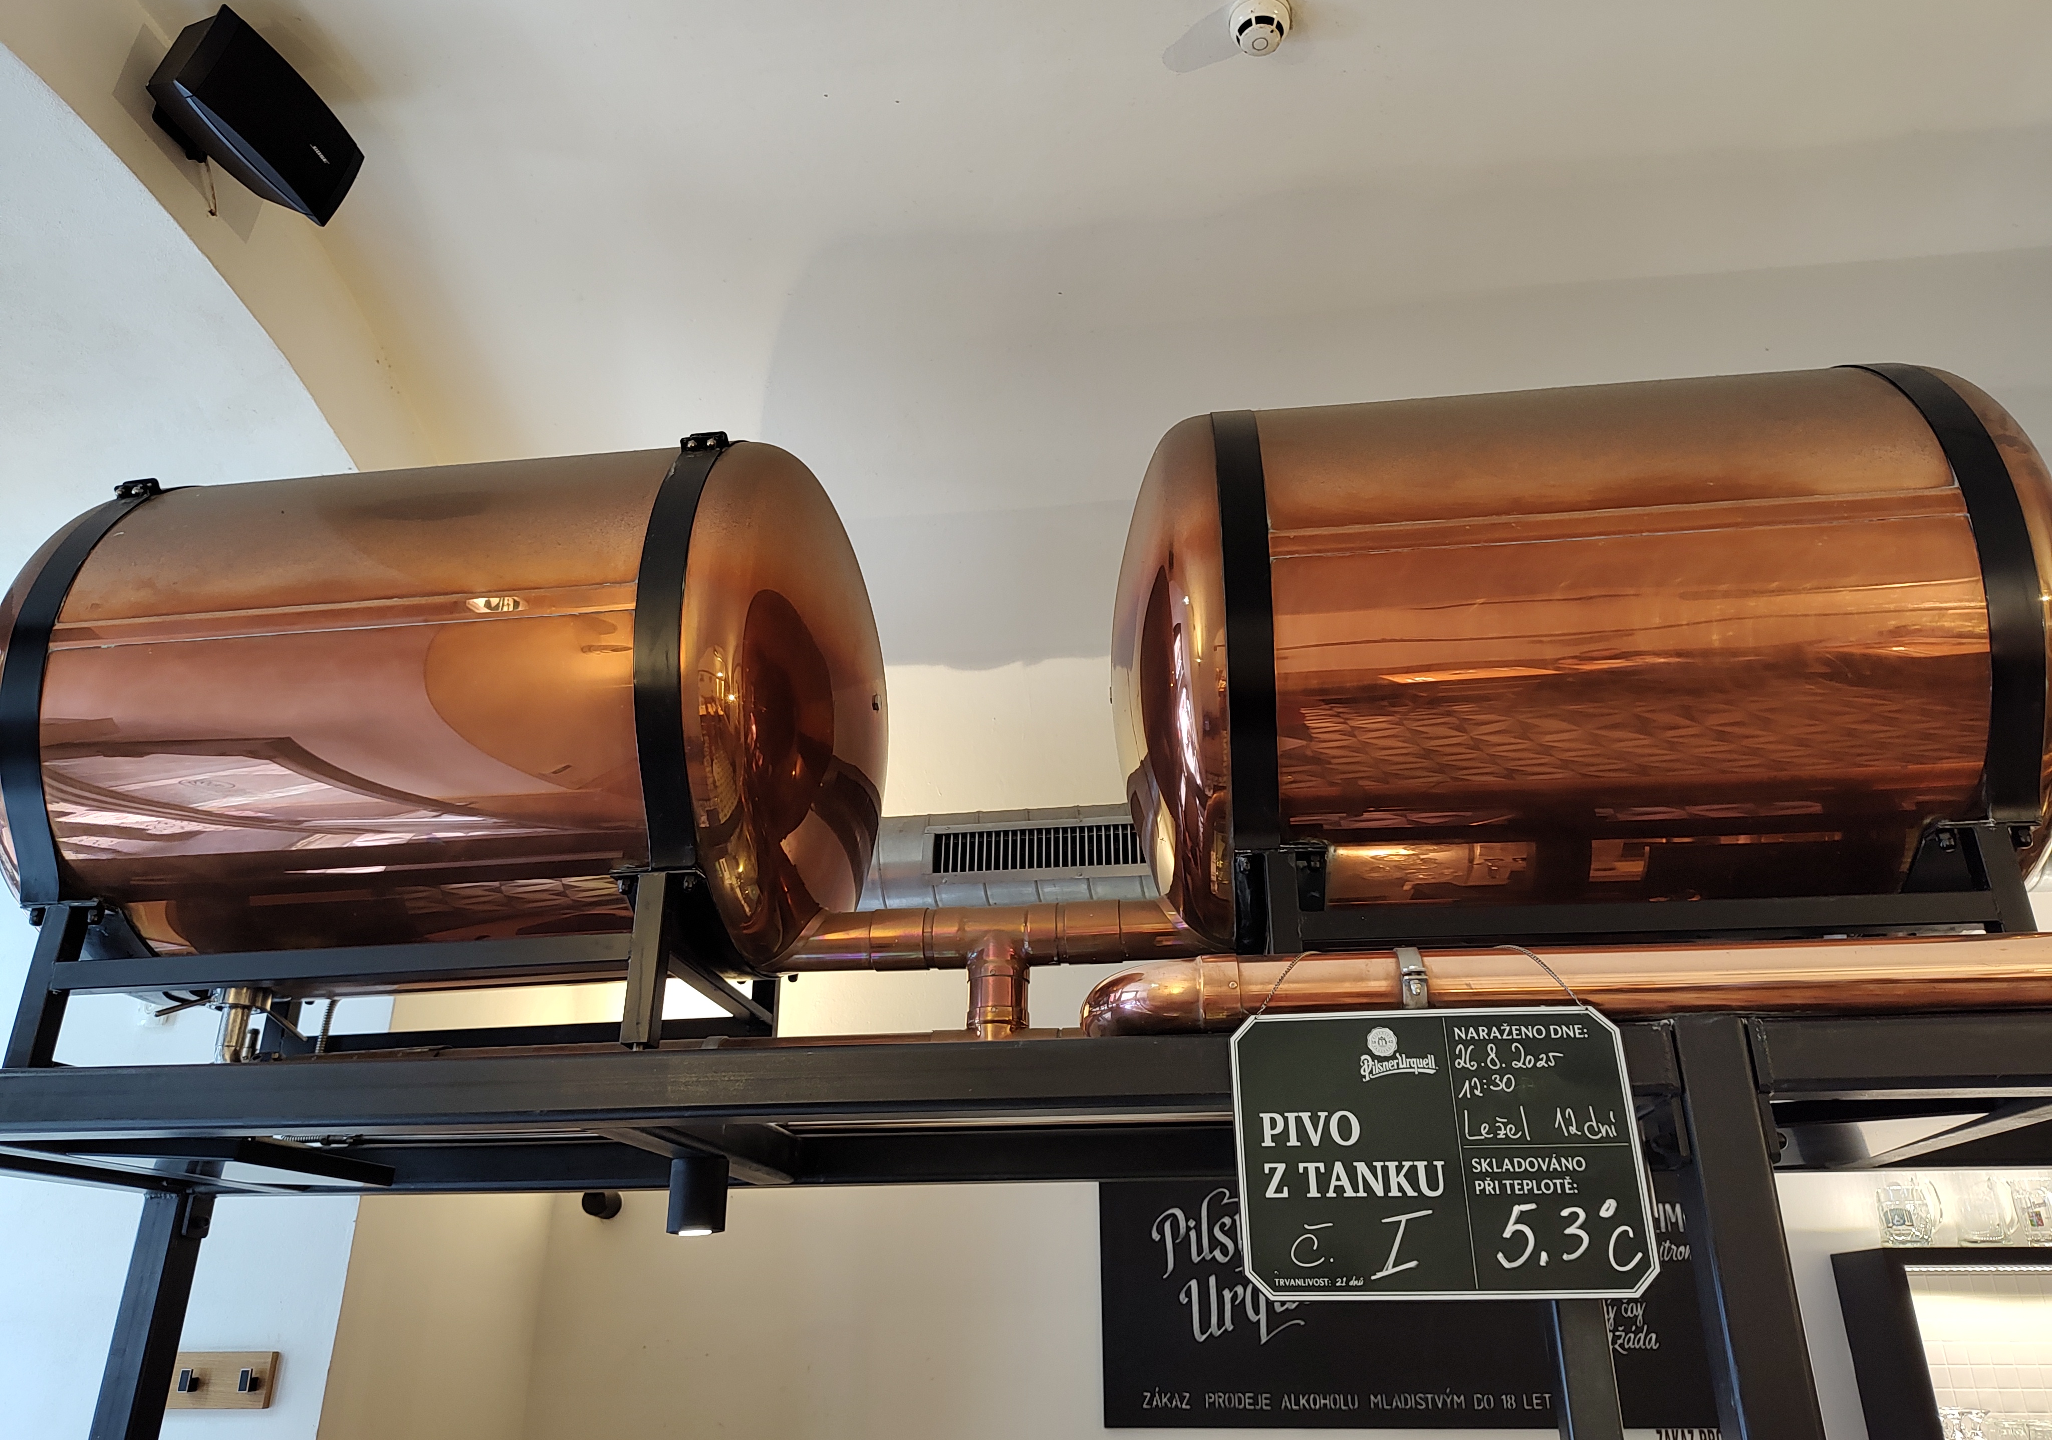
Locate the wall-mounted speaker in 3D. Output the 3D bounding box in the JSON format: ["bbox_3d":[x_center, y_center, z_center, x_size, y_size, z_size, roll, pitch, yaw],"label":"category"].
[{"bbox_3d":[-1.368,-1.068,2.422,0.161,0.165,0.353,16,-16,19],"label":"wall-mounted speaker"}]

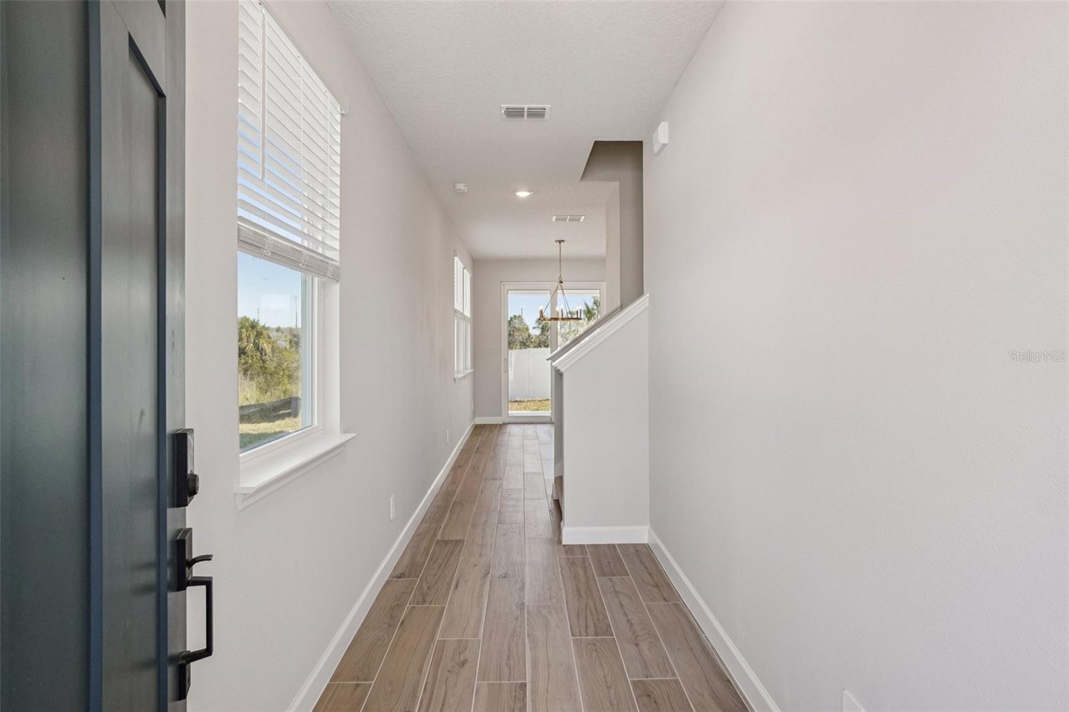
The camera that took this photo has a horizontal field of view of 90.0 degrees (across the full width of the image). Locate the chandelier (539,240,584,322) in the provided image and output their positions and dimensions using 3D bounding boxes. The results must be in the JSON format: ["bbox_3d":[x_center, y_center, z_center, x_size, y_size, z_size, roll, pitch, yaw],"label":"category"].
[{"bbox_3d":[0.365,-1.045,7.420,0.620,1.120,0.620,0,1,-1],"label":"chandelier"}]

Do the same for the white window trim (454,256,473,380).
[{"bbox_3d":[-1.040,-0.500,7.660,0.120,1.540,2.080,0,1,-1],"label":"white window trim"}]

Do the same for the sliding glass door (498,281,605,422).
[{"bbox_3d":[0.323,-0.057,9.190,1.800,2.430,0.130,0,1,-1],"label":"sliding glass door"}]

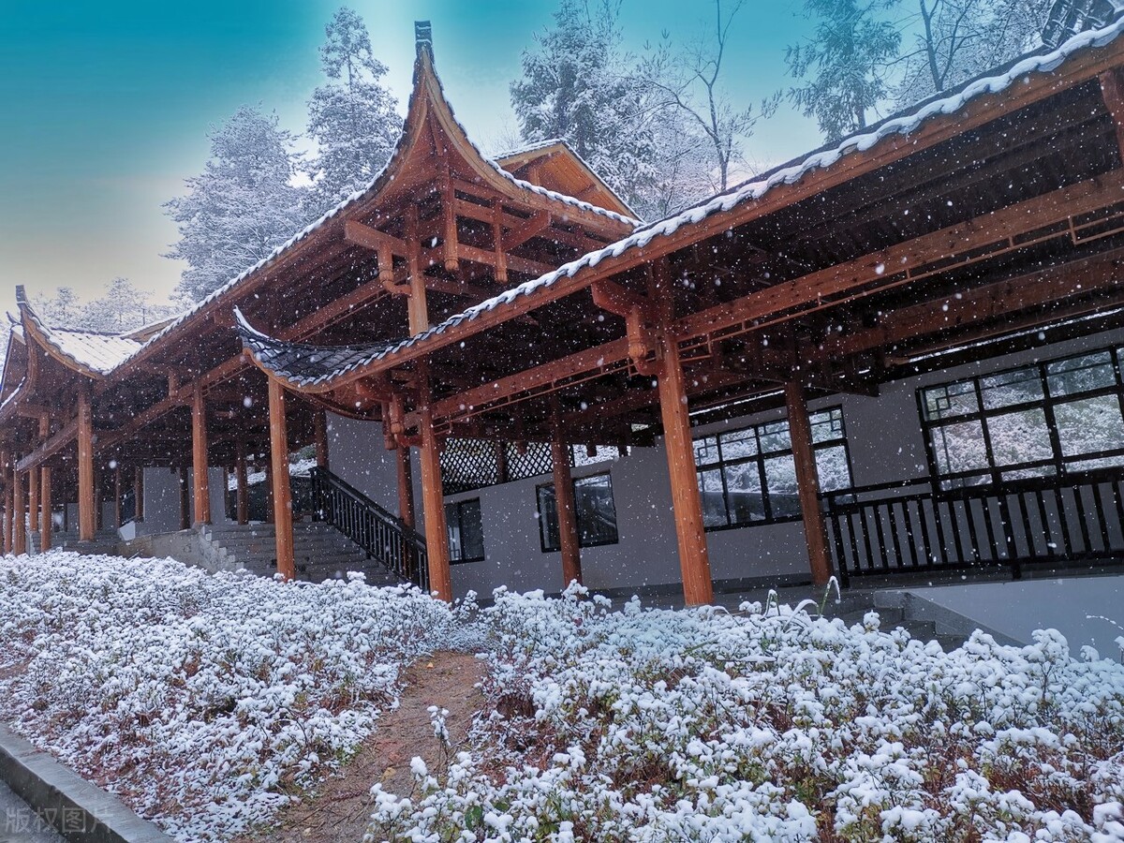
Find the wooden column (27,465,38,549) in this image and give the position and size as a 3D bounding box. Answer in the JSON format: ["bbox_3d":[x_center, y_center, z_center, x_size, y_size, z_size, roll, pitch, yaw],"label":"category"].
[{"bbox_3d":[-16.995,2.662,28.208,0.250,2.768,0.250,3,-12,-45],"label":"wooden column"}]

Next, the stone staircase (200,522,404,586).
[{"bbox_3d":[-4.498,2.305,15.385,2.250,1.500,3.000,3,-12,-45],"label":"stone staircase"}]

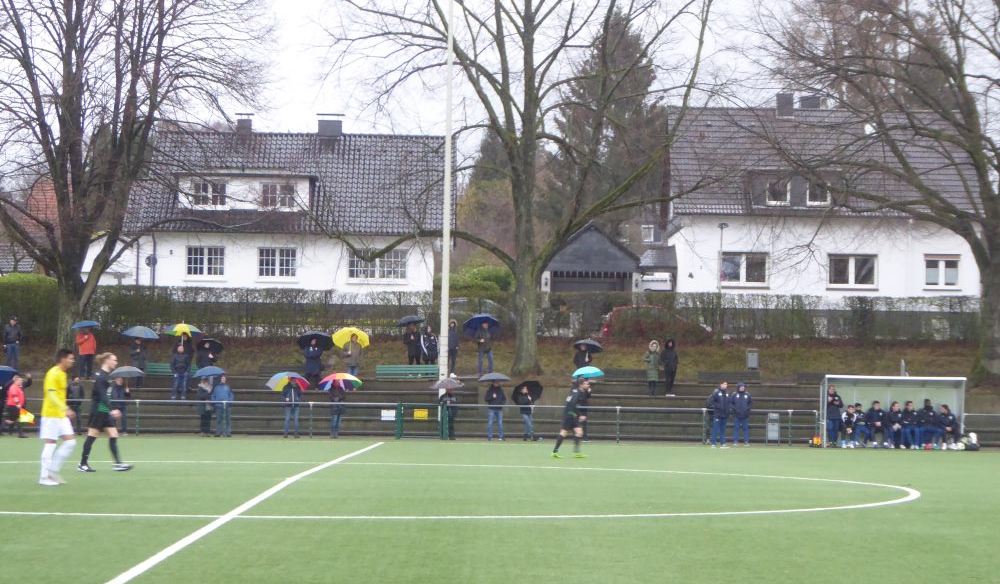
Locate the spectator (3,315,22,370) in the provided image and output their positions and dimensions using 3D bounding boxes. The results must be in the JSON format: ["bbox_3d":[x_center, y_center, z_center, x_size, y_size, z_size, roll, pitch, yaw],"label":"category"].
[{"bbox_3d":[-15.477,1.690,77.000,0.540,1.825,0.360,1,-2,-10],"label":"spectator"}]

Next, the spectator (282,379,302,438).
[{"bbox_3d":[-6.097,3.432,71.300,0.580,1.720,0.420,1,-2,0],"label":"spectator"}]

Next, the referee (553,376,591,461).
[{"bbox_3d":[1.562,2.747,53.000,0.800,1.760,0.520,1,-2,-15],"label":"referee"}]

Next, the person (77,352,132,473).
[{"bbox_3d":[-6.193,1.885,38.000,0.820,1.860,0.520,1,-2,1],"label":"person"}]

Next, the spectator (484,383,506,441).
[{"bbox_3d":[-0.133,3.524,71.800,0.600,1.750,0.420,1,-2,0],"label":"spectator"}]

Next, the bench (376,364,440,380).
[{"bbox_3d":[-2.927,2.546,77.000,2.000,0.460,0.500,1,-2,0],"label":"bench"}]

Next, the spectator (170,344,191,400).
[{"bbox_3d":[-10.007,2.527,76.000,0.570,1.760,0.380,1,-2,0],"label":"spectator"}]

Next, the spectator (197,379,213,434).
[{"bbox_3d":[-8.631,3.362,71.000,0.520,1.720,0.420,1,-2,-9],"label":"spectator"}]

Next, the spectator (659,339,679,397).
[{"bbox_3d":[5.194,2.309,74.800,0.550,1.780,0.400,1,-2,3],"label":"spectator"}]

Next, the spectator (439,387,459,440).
[{"bbox_3d":[-1.522,3.513,71.700,0.580,1.710,0.420,1,-2,-11],"label":"spectator"}]

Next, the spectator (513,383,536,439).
[{"bbox_3d":[0.724,3.543,71.000,0.520,1.644,0.450,3,-3,-38],"label":"spectator"}]

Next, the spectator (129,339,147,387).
[{"bbox_3d":[-11.308,2.215,75.800,0.520,1.587,0.420,1,-2,-8],"label":"spectator"}]

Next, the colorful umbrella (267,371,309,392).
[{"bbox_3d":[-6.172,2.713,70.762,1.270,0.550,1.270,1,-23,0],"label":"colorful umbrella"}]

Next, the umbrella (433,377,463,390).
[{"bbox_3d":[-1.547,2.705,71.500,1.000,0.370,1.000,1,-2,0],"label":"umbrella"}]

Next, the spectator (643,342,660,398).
[{"bbox_3d":[4.757,2.409,76.200,0.540,1.730,0.380,1,-2,0],"label":"spectator"}]

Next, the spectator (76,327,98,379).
[{"bbox_3d":[-13.010,1.904,76.300,0.600,1.682,0.420,1,-2,-8],"label":"spectator"}]

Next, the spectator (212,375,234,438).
[{"bbox_3d":[-8.097,3.354,71.000,0.620,1.794,0.400,2,-2,-18],"label":"spectator"}]

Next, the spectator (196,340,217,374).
[{"bbox_3d":[-9.108,2.374,75.300,0.520,1.676,0.420,2,-2,-20],"label":"spectator"}]

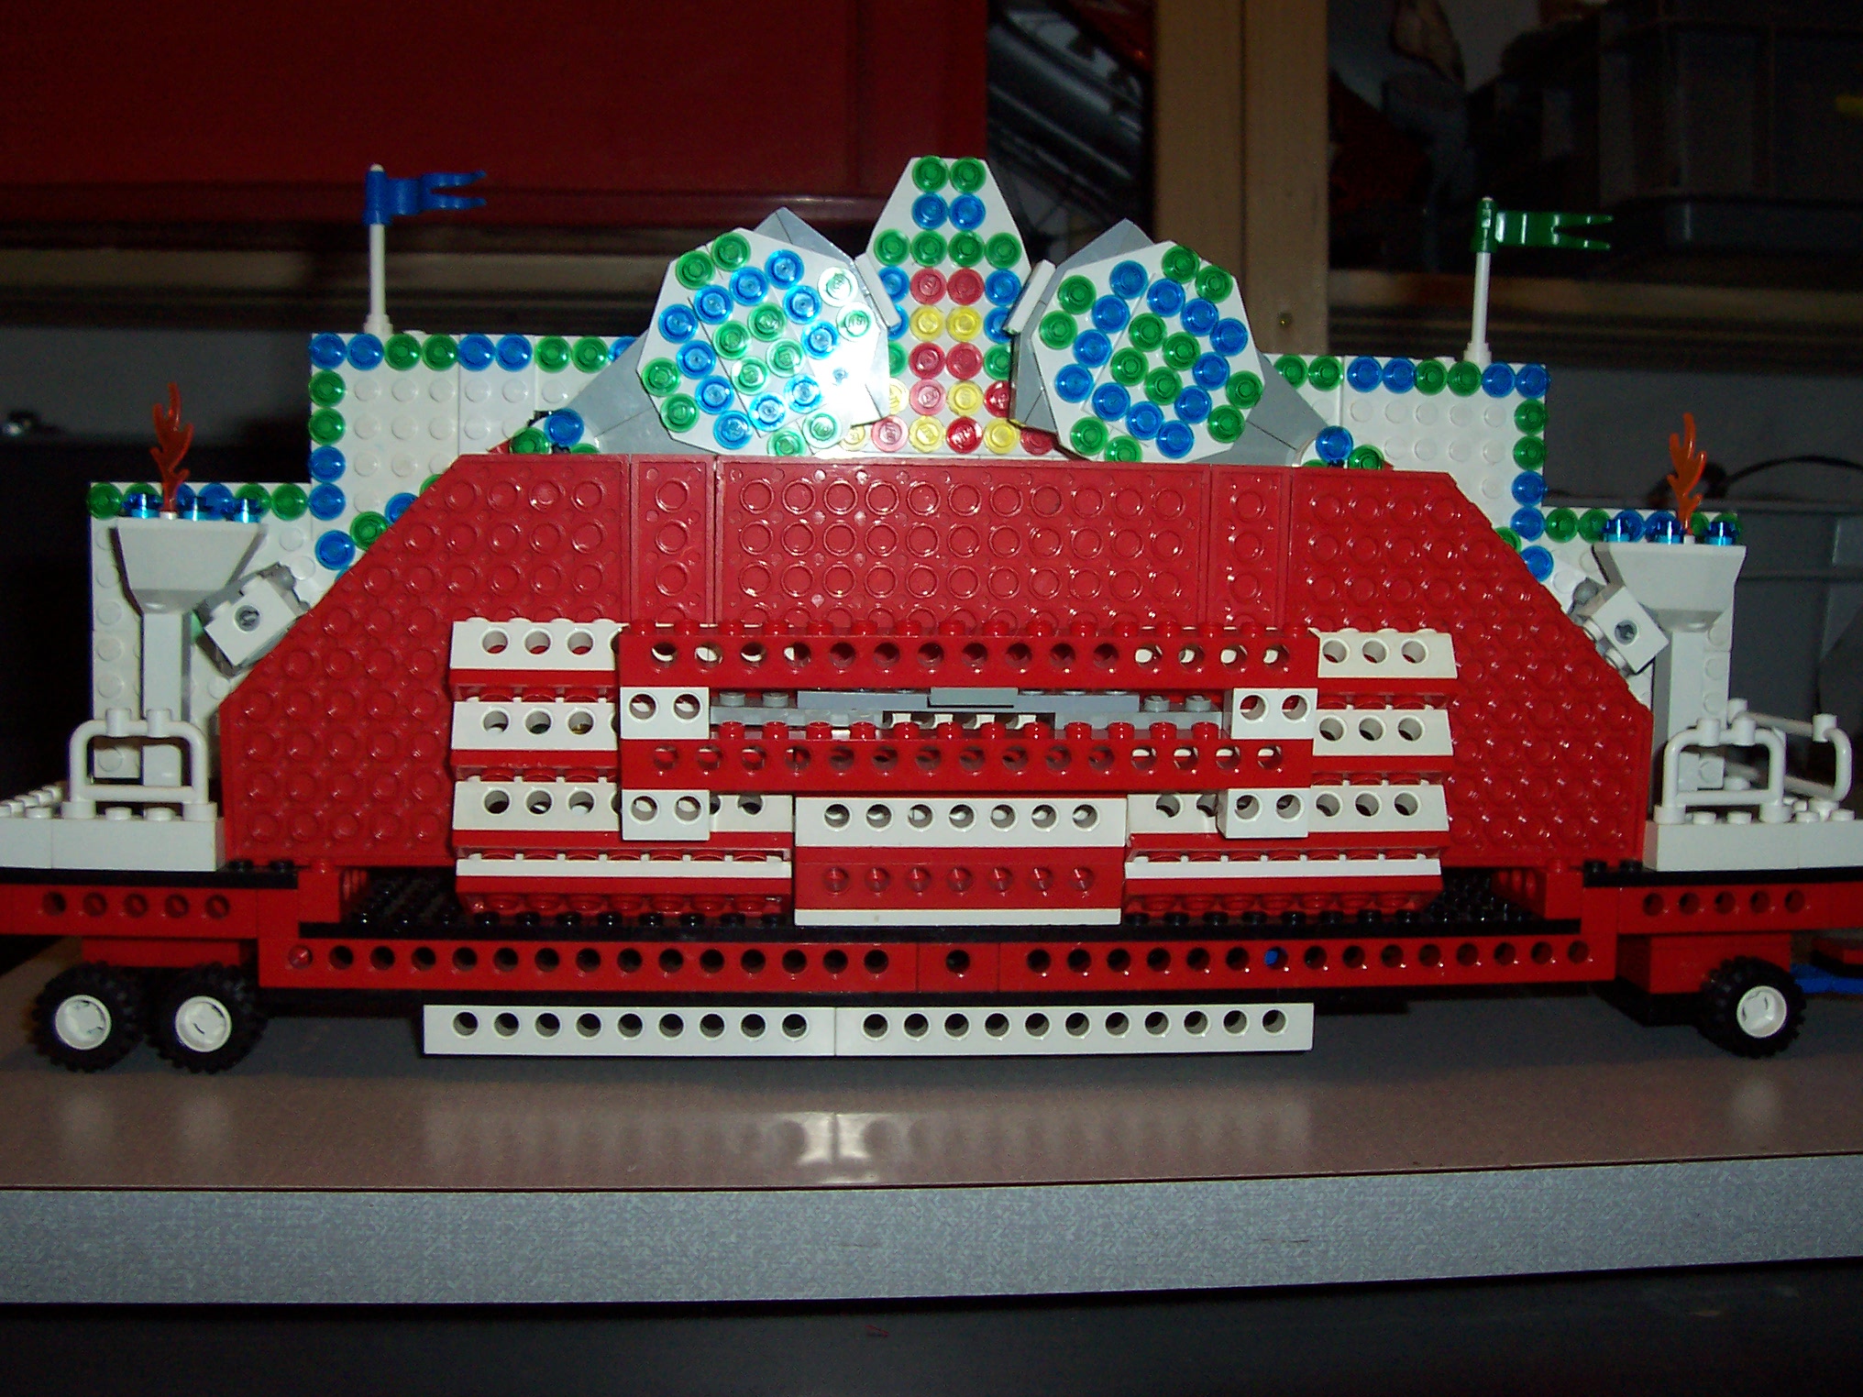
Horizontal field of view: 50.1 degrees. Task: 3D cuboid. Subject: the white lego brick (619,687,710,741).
[{"bbox_3d":[-0.048,0.001,0.363,0.016,0.010,0.008,0,14,-5],"label":"white lego brick"}]

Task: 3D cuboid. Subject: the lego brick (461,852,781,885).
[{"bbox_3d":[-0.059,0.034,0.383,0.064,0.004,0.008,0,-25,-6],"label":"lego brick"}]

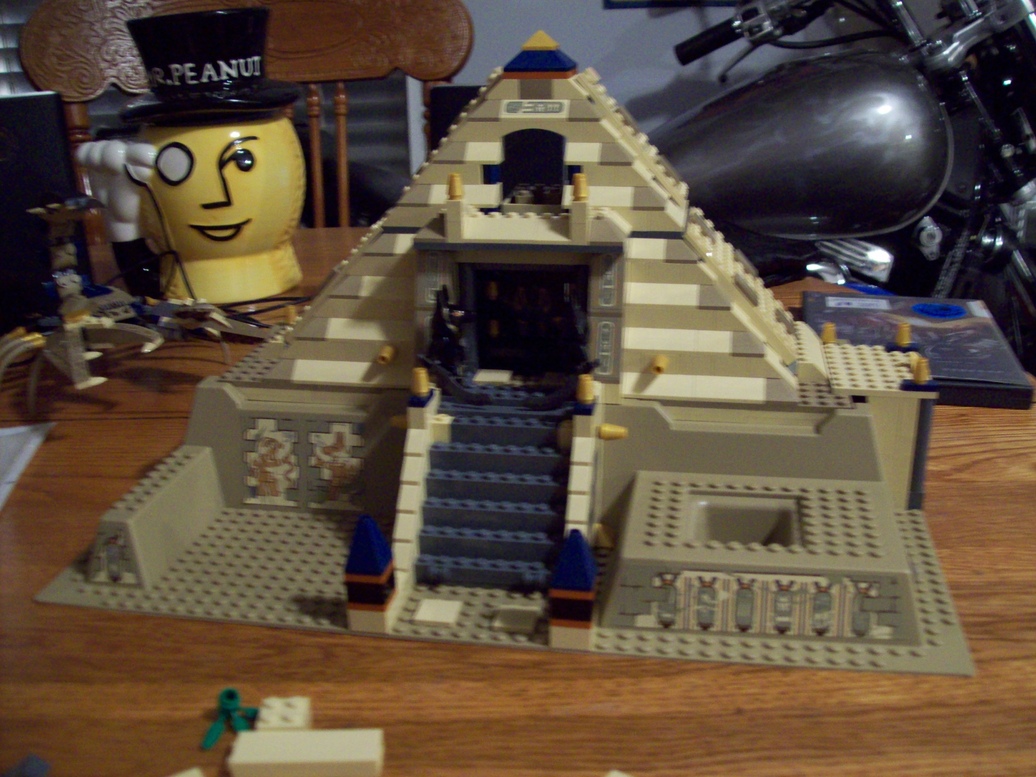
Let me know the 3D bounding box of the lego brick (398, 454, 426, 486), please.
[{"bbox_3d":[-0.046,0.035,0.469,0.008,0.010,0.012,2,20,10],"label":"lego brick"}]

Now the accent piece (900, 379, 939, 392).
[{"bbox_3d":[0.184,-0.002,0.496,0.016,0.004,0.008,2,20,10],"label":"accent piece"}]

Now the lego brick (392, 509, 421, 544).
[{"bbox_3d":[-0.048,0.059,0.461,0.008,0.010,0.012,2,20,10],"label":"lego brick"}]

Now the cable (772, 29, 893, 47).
[{"bbox_3d":[0.540,-0.600,1.850,0.215,0.035,0.060,-1,20,0],"label":"cable"}]

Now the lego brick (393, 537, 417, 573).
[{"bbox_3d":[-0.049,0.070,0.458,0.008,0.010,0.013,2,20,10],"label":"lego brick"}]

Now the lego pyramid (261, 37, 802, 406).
[{"bbox_3d":[0.009,-0.097,0.543,0.256,0.159,0.142,2,20,10],"label":"lego pyramid"}]

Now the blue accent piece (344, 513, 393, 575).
[{"bbox_3d":[-0.059,0.060,0.421,0.016,0.021,0.016,2,20,10],"label":"blue accent piece"}]

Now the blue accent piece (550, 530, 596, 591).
[{"bbox_3d":[0.021,0.063,0.408,0.016,0.021,0.016,2,20,10],"label":"blue accent piece"}]

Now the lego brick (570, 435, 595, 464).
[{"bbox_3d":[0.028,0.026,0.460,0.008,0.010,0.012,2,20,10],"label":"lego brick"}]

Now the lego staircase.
[{"bbox_3d":[-0.007,0.044,0.480,0.064,0.060,0.066,2,20,10],"label":"lego staircase"}]

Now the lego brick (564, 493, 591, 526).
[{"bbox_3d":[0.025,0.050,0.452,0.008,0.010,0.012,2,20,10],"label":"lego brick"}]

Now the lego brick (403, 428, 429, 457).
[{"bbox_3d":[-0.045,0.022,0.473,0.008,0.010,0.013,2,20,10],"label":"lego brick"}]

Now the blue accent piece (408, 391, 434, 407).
[{"bbox_3d":[-0.043,0.004,0.477,0.008,0.004,0.016,2,20,10],"label":"blue accent piece"}]

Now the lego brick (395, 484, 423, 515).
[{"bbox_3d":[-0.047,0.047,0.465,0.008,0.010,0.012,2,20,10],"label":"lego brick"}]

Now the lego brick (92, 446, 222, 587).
[{"bbox_3d":[-0.167,0.057,0.499,0.032,0.030,0.087,2,20,10],"label":"lego brick"}]

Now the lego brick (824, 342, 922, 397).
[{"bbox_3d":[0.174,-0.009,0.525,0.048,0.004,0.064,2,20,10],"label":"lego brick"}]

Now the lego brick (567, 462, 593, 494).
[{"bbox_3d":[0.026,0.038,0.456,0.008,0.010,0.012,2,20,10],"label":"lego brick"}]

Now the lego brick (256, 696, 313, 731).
[{"bbox_3d":[-0.079,0.113,0.365,0.016,0.011,0.016,-2,20,-3],"label":"lego brick"}]

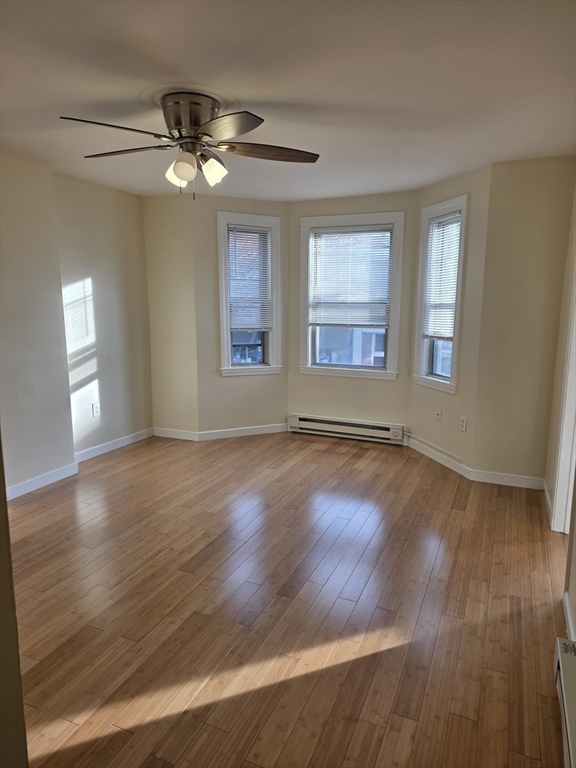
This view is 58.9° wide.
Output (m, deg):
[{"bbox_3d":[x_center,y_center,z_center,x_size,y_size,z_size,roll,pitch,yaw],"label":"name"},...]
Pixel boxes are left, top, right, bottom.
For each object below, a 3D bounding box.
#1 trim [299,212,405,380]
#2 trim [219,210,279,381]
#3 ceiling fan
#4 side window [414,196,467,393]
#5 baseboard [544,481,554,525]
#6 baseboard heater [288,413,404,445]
[{"bbox_3d":[0.602,-0.853,5.028,1.041,1.566,0.100,4,11,23],"label":"trim"},{"bbox_3d":[-0.373,-0.867,5.096,0.658,1.566,0.110,-4,11,-22],"label":"trim"},{"bbox_3d":[-0.478,-1.167,2.525,1.280,0.387,1.240,0,10,0],"label":"ceiling fan"},{"bbox_3d":[1.298,-0.732,4.356,0.100,1.566,0.659,-3,10,-16],"label":"side window"},{"bbox_3d":[1.806,0.818,3.523,0.016,0.087,0.704,4,11,23],"label":"baseboard"},{"bbox_3d":[0.590,0.459,5.268,1.226,0.180,0.070,4,11,22],"label":"baseboard heater"}]

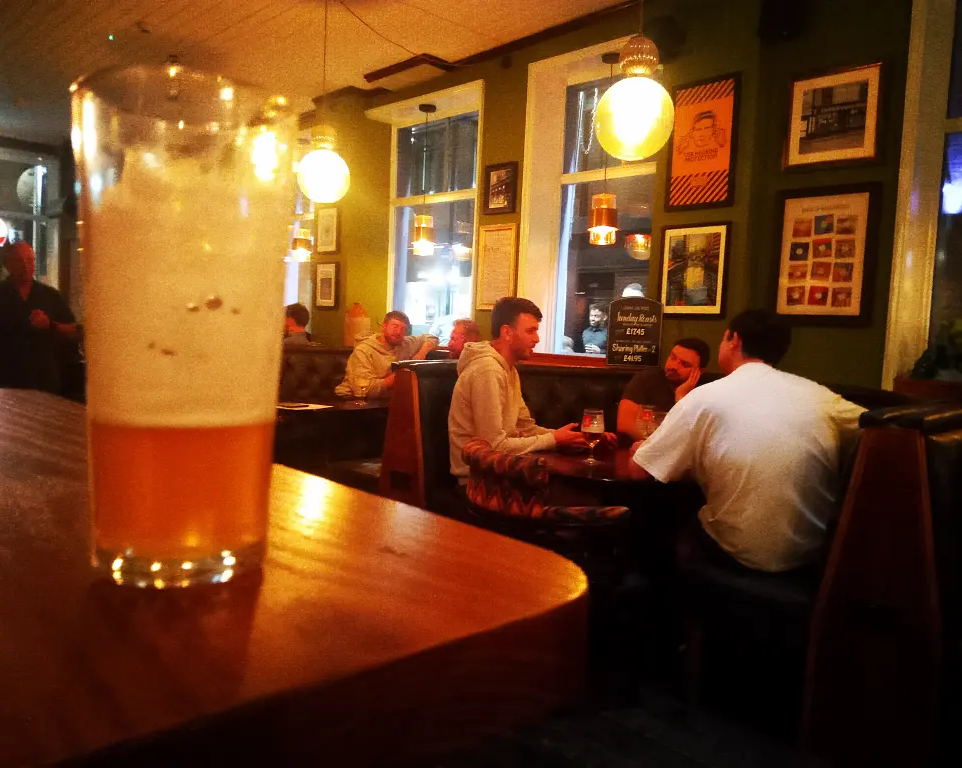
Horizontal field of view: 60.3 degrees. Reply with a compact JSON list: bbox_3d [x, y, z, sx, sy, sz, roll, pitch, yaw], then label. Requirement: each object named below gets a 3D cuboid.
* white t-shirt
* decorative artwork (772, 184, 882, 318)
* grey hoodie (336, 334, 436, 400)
[{"bbox_3d":[0.882,0.262,2.720,0.640,0.670,0.440,1,5,-15],"label":"white t-shirt"},{"bbox_3d":[1.691,-0.630,4.092,0.030,0.665,0.498,0,5,-45],"label":"decorative artwork"},{"bbox_3d":[-0.600,-0.046,5.200,0.620,0.600,0.450,2,5,-8],"label":"grey hoodie"}]

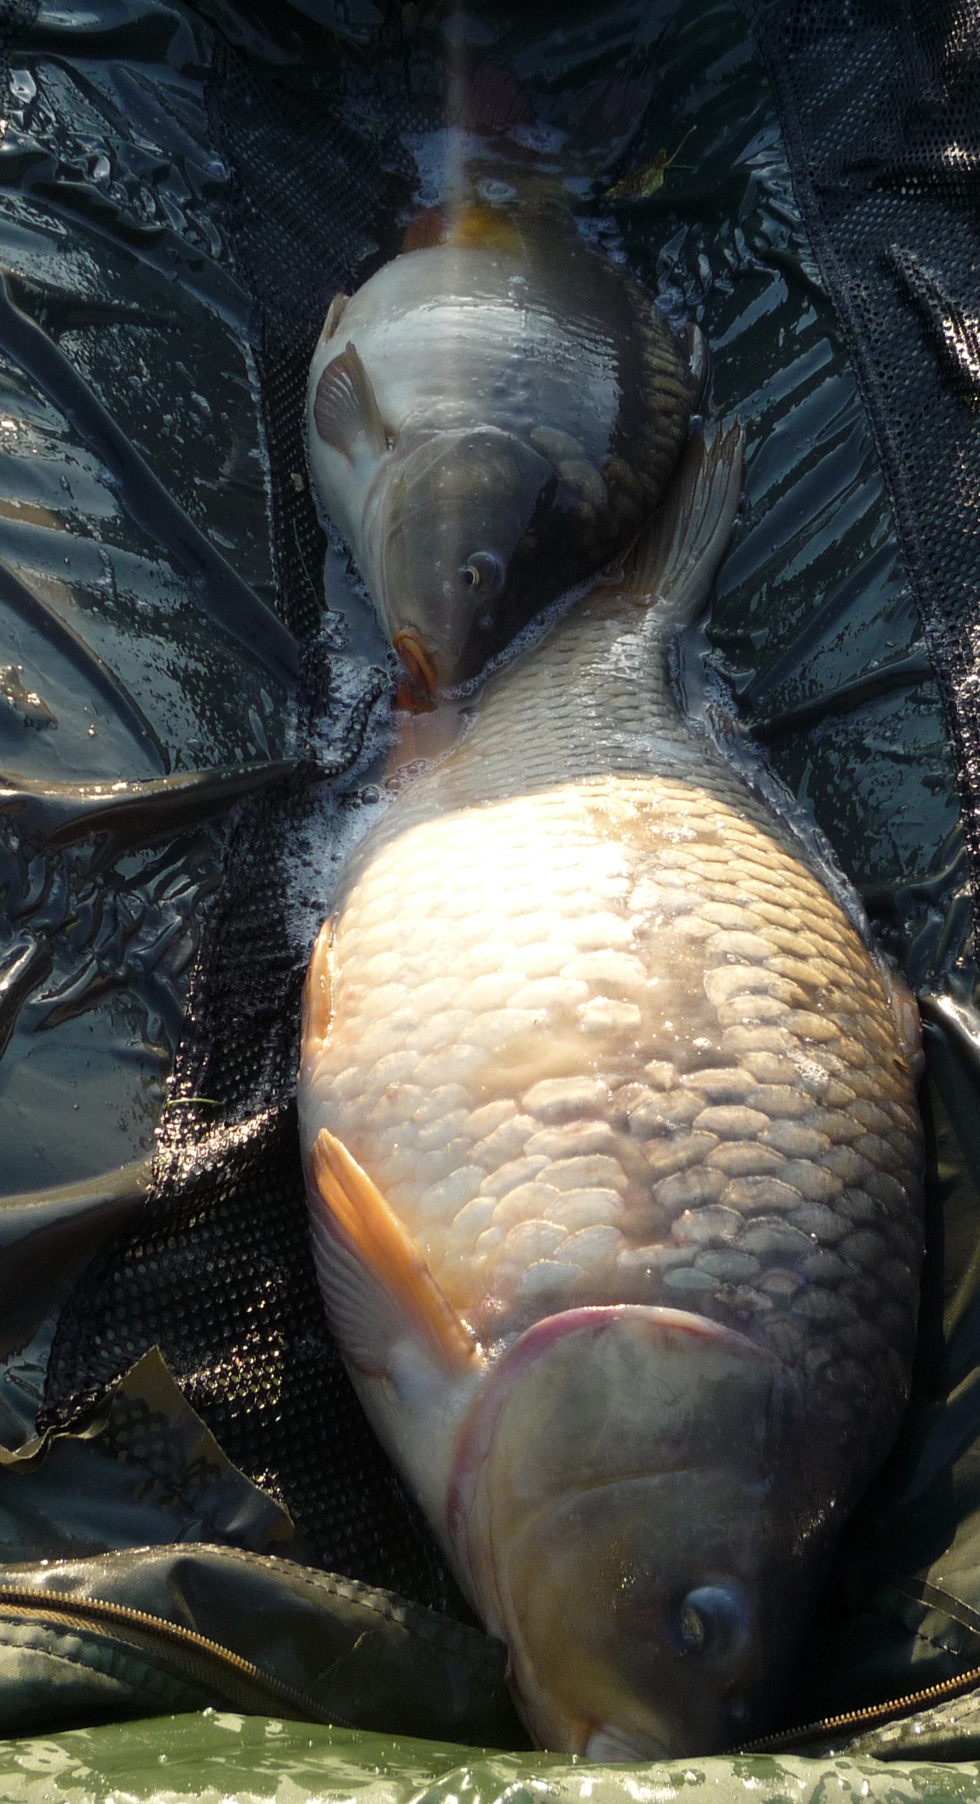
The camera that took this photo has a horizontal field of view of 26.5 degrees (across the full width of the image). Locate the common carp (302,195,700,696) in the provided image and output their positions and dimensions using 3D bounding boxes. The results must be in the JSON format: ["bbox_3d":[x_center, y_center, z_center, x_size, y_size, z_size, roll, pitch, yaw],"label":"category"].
[{"bbox_3d":[0.013,-0.338,1.296,0.235,0.135,0.650,13,49,-2],"label":"common carp"}]

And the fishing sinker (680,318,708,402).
[{"bbox_3d":[0.127,-0.328,1.307,0.030,0.020,0.085,11,51,-1],"label":"fishing sinker"}]

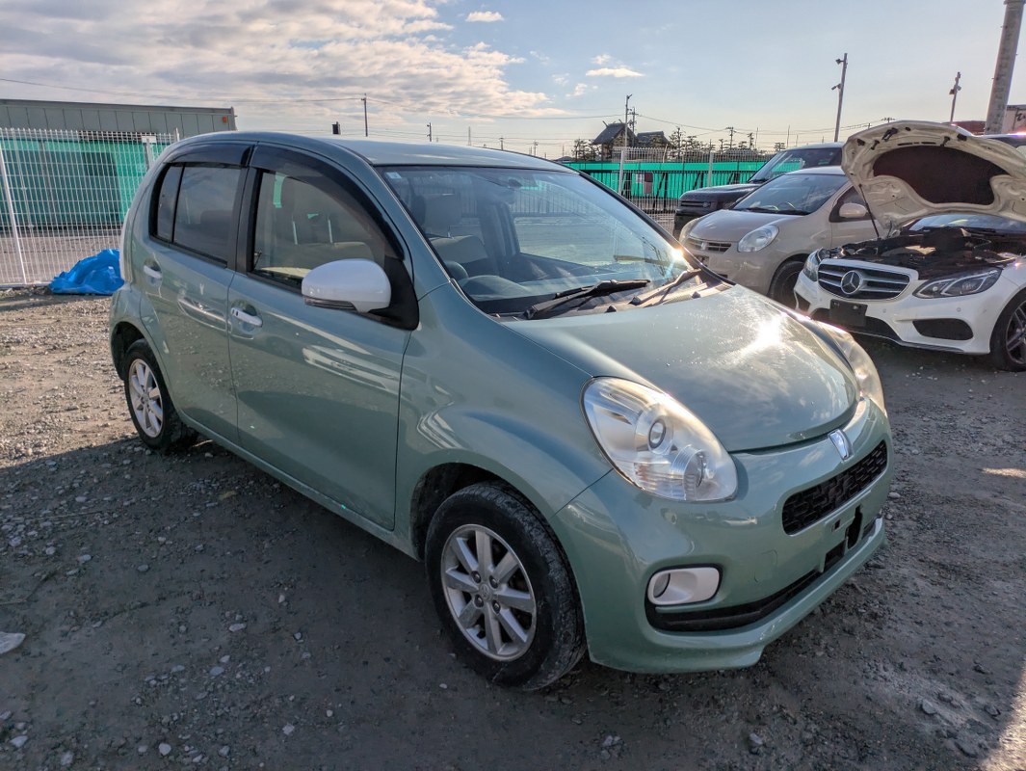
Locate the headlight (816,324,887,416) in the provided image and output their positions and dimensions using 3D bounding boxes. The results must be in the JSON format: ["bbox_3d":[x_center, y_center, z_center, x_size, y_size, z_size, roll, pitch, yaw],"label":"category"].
[{"bbox_3d":[1.182,-0.069,2.653,0.350,0.290,0.320,16,21,42],"label":"headlight"}]

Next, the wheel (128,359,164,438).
[{"bbox_3d":[-1.796,0.056,3.733,0.390,0.390,0.150,16,20,41],"label":"wheel"}]

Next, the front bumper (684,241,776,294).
[{"bbox_3d":[2.181,-1.298,8.020,0.460,0.580,1.640,-6,16,-20],"label":"front bumper"}]

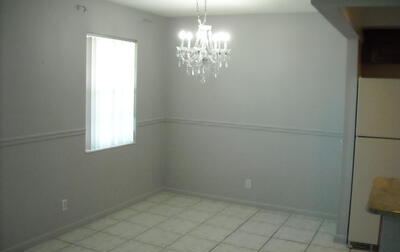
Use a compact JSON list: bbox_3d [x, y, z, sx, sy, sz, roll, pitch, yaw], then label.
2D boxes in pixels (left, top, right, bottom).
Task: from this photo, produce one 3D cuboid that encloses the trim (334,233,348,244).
[{"bbox_3d":[1.409,1.123,4.026,0.125,0.095,0.020,5,7,26],"label":"trim"}]

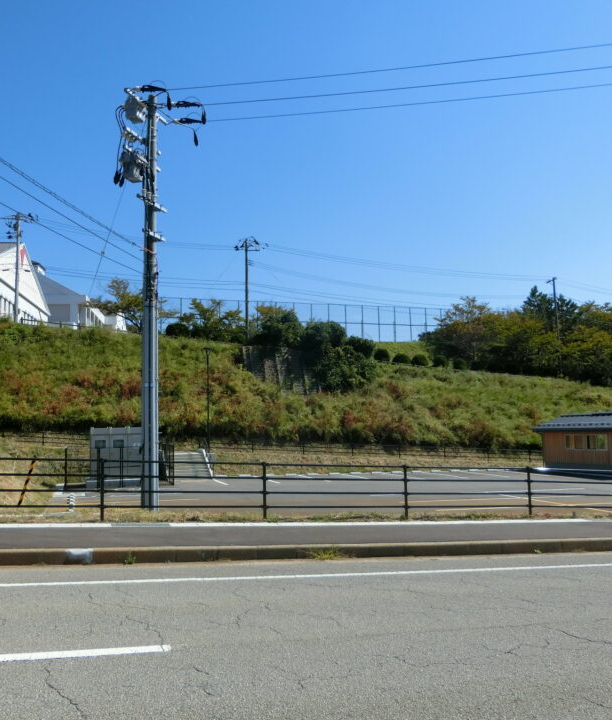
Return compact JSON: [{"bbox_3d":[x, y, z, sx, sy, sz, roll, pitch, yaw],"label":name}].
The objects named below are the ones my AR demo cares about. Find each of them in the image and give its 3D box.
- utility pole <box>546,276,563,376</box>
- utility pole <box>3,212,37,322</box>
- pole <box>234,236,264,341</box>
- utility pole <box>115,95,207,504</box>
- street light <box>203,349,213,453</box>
[{"bbox_3d":[23.399,-3.151,64.484,0.500,9.400,1.500,1,-6,-19],"label":"utility pole"},{"bbox_3d":[-23.072,-7.436,55.462,2.500,8.973,1.600,1,-6,-18],"label":"utility pole"},{"bbox_3d":[-5.116,-6.335,61.497,2.400,9.464,1.500,-1,-6,-6],"label":"pole"},{"bbox_3d":[-3.334,-1.492,15.827,1.600,9.810,1.900,-3,-6,18],"label":"utility pole"},{"bbox_3d":[-5.374,2.121,38.097,0.500,5.768,0.500,-1,-6,0],"label":"street light"}]

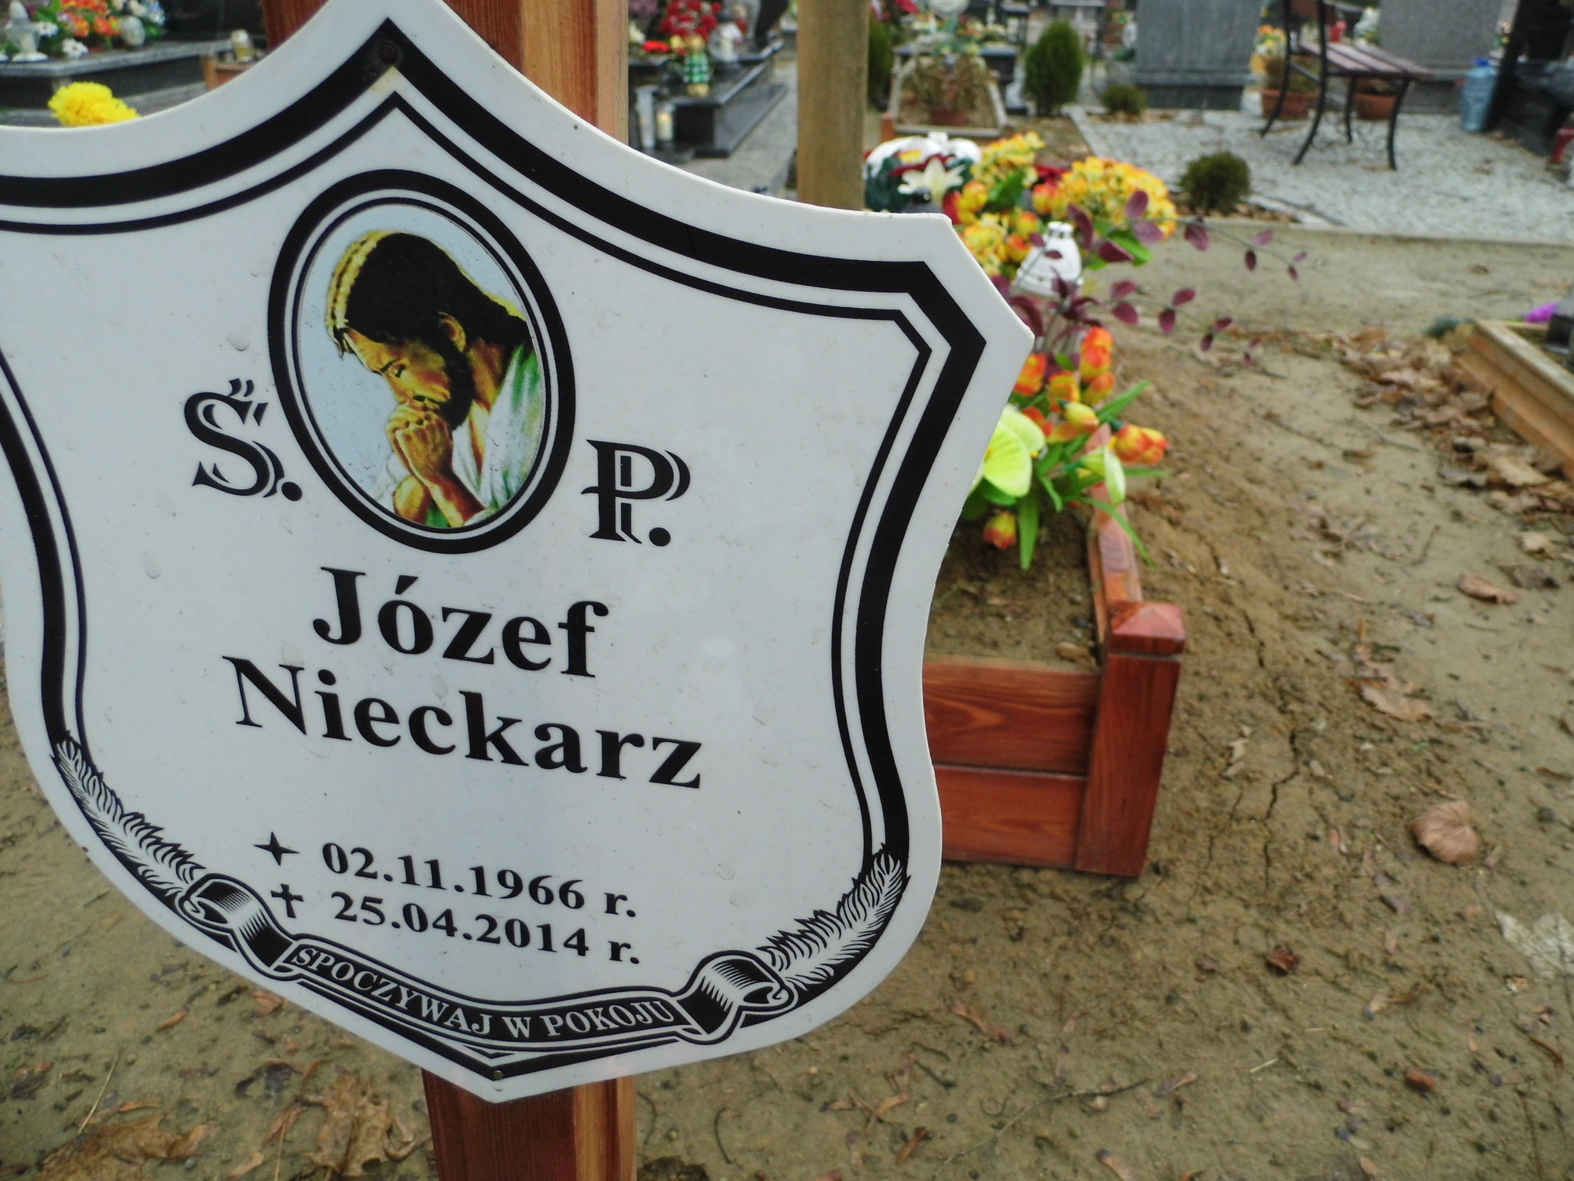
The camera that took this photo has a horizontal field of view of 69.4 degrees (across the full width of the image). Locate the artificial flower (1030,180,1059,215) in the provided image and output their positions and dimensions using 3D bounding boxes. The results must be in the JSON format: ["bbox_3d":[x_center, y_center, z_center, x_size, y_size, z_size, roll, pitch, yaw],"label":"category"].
[{"bbox_3d":[0.422,-0.643,1.860,0.046,0.055,0.047,0,29,0],"label":"artificial flower"}]

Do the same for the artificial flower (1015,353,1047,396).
[{"bbox_3d":[0.318,-0.285,1.500,0.050,0.057,0.050,3,30,6],"label":"artificial flower"}]

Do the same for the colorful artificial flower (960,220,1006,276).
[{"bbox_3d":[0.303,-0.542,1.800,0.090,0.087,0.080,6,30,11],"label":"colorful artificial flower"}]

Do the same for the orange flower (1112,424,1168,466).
[{"bbox_3d":[0.451,-0.185,1.450,0.070,0.053,0.052,12,32,20],"label":"orange flower"}]

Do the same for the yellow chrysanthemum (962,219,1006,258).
[{"bbox_3d":[0.305,-0.554,1.800,0.086,0.064,0.070,6,30,11],"label":"yellow chrysanthemum"}]

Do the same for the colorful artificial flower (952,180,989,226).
[{"bbox_3d":[0.298,-0.627,1.840,0.060,0.071,0.055,6,30,11],"label":"colorful artificial flower"}]

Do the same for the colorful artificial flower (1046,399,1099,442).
[{"bbox_3d":[0.360,-0.213,1.430,0.065,0.052,0.055,-16,33,-26],"label":"colorful artificial flower"}]

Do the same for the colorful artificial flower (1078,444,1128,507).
[{"bbox_3d":[0.391,-0.143,1.410,0.060,0.070,0.055,10,31,17],"label":"colorful artificial flower"}]

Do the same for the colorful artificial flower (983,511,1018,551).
[{"bbox_3d":[0.258,-0.073,1.380,0.043,0.048,0.047,3,30,6],"label":"colorful artificial flower"}]

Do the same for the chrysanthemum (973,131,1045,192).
[{"bbox_3d":[0.367,-0.716,1.900,0.127,0.100,0.100,3,30,6],"label":"chrysanthemum"}]

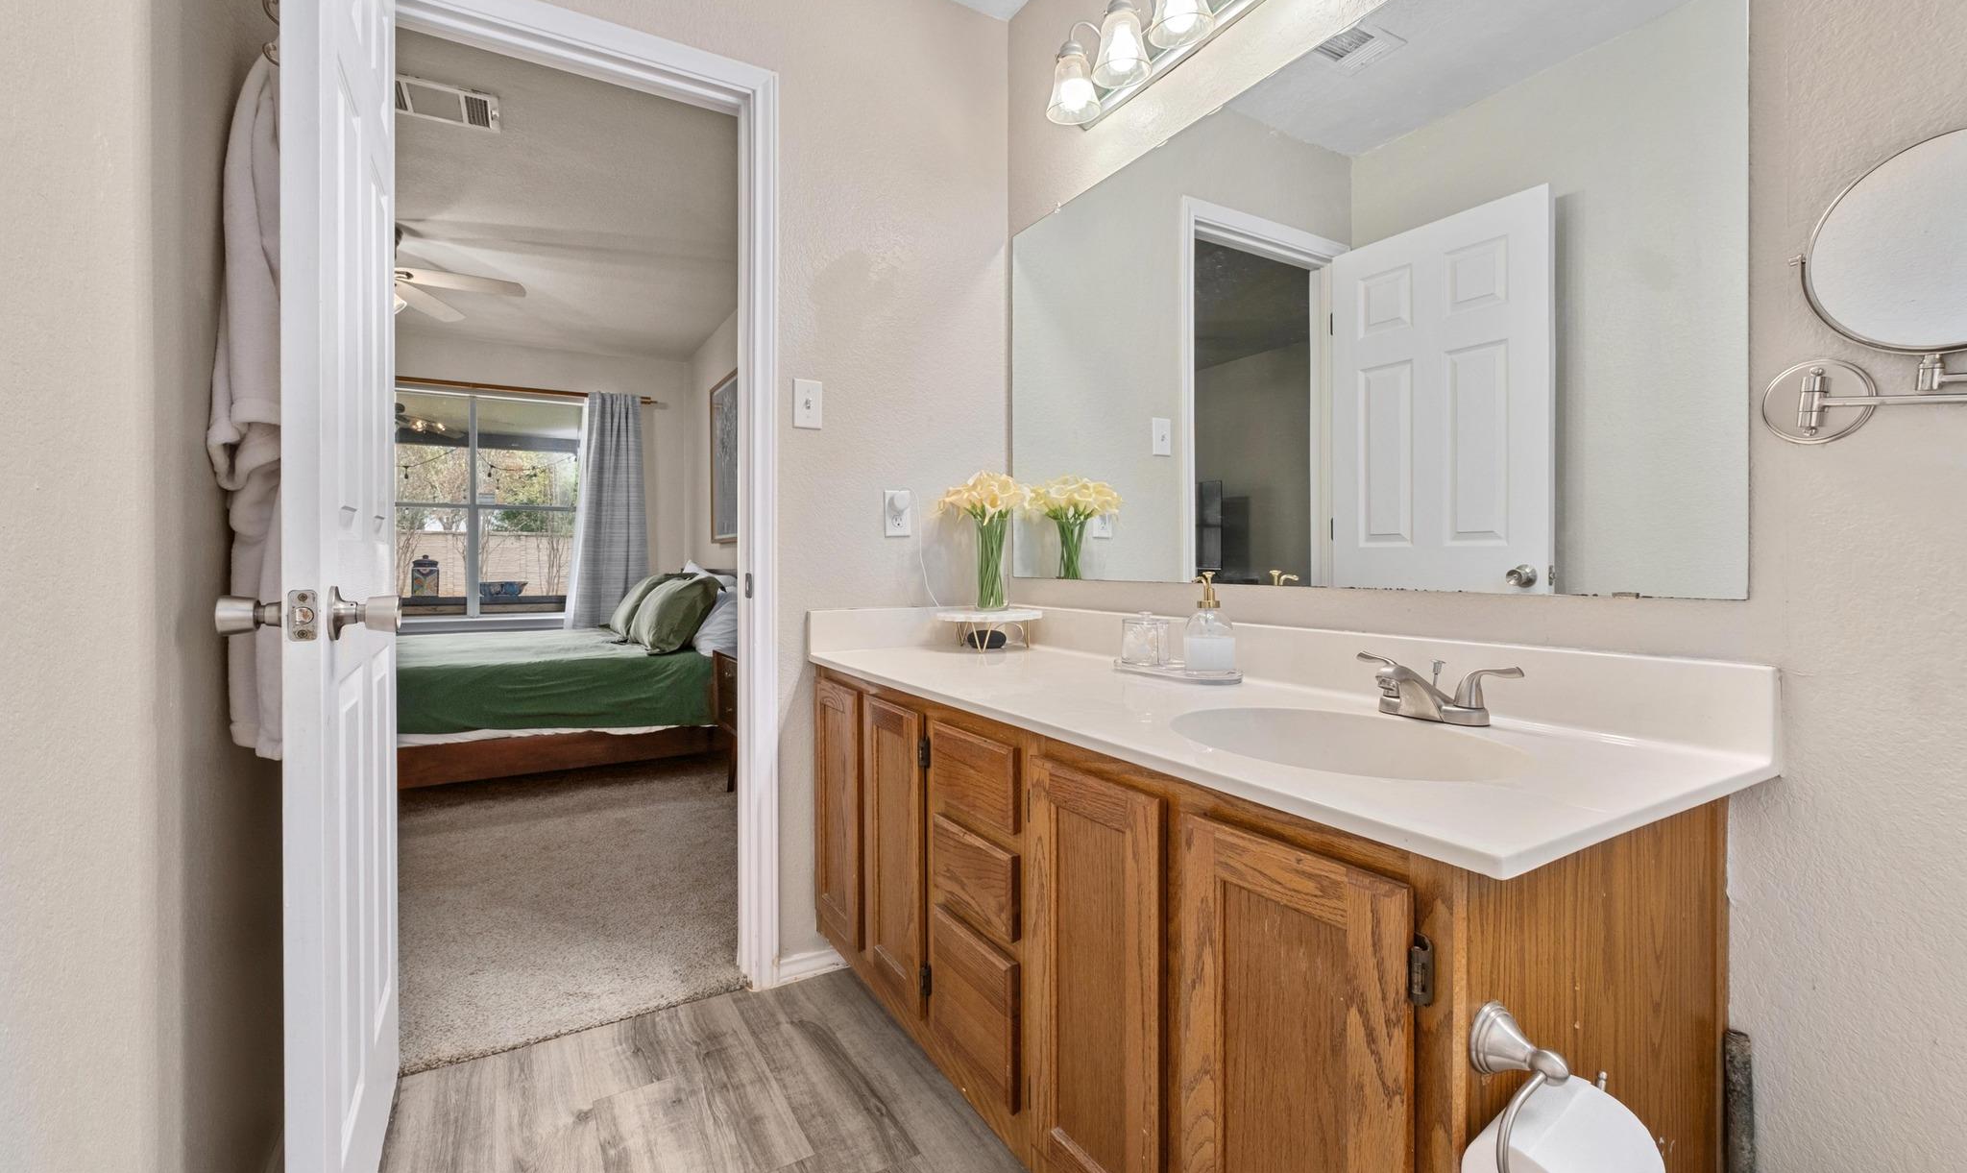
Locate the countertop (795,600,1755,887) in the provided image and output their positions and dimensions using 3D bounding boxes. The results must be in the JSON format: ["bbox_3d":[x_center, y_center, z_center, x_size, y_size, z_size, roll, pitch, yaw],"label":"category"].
[{"bbox_3d":[0.235,0.135,1.418,0.570,0.128,1.548,-1,1,-31],"label":"countertop"}]

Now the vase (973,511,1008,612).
[{"bbox_3d":[0.021,-0.062,2.035,0.087,0.235,0.087,0,1,0],"label":"vase"}]

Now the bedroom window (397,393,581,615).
[{"bbox_3d":[-3.295,-0.512,5.324,1.450,1.460,0.100,-1,1,-31],"label":"bedroom window"}]

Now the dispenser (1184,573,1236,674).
[{"bbox_3d":[0.414,0.065,1.495,0.100,0.183,0.094,-1,2,-44],"label":"dispenser"}]

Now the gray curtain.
[{"bbox_3d":[-2.566,-0.273,5.595,0.570,2.070,0.140,-1,1,-31],"label":"gray curtain"}]

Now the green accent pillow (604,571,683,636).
[{"bbox_3d":[-1.835,0.090,4.482,0.470,0.200,0.660,-47,23,-21],"label":"green accent pillow"}]

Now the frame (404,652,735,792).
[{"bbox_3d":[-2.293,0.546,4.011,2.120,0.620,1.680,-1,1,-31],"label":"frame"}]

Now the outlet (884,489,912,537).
[{"bbox_3d":[-0.212,-0.180,2.046,0.071,0.116,0.012,-1,1,-31],"label":"outlet"}]

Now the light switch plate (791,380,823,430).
[{"bbox_3d":[-0.411,-0.428,1.928,0.071,0.116,0.012,-1,1,-31],"label":"light switch plate"}]

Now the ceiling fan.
[{"bbox_3d":[-2.725,-1.359,3.620,1.300,0.450,1.300,-1,1,-31],"label":"ceiling fan"}]

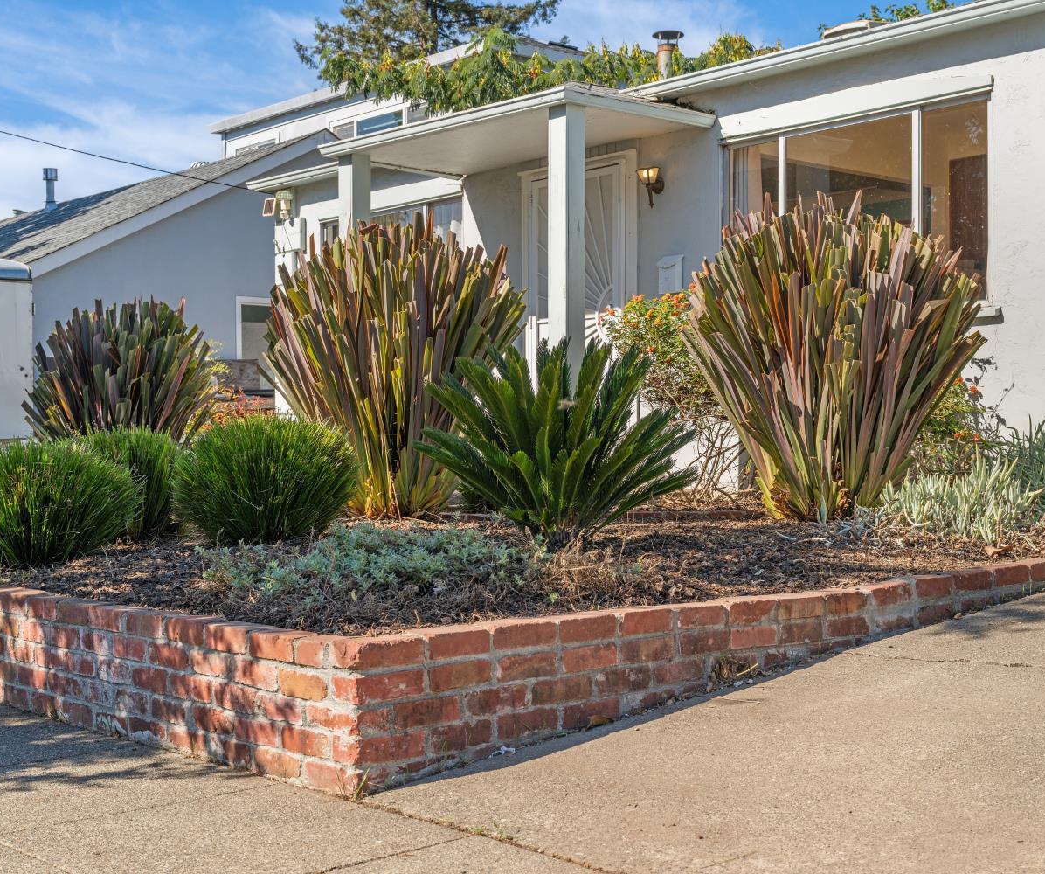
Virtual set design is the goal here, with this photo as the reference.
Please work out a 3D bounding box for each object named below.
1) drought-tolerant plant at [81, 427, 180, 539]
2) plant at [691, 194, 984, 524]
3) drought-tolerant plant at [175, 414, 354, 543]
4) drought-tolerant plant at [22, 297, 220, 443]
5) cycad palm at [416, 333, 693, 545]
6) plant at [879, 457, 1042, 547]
[{"bbox_3d":[-1.814,0.213,7.250,0.629,0.507,0.629,0,-1,0],"label":"drought-tolerant plant"},{"bbox_3d":[1.521,-0.395,7.600,1.442,1.571,1.370,0,-1,0],"label":"plant"},{"bbox_3d":[-1.119,0.182,6.800,0.793,0.546,0.769,0,-1,0],"label":"drought-tolerant plant"},{"bbox_3d":[-2.538,-0.214,9.900,1.224,1.321,1.163,0,-1,0],"label":"drought-tolerant plant"},{"bbox_3d":[0.141,0.021,6.450,1.144,0.844,1.122,0,-1,0],"label":"cycad palm"},{"bbox_3d":[1.700,0.249,6.100,0.636,0.336,0.541,0,-1,0],"label":"plant"}]

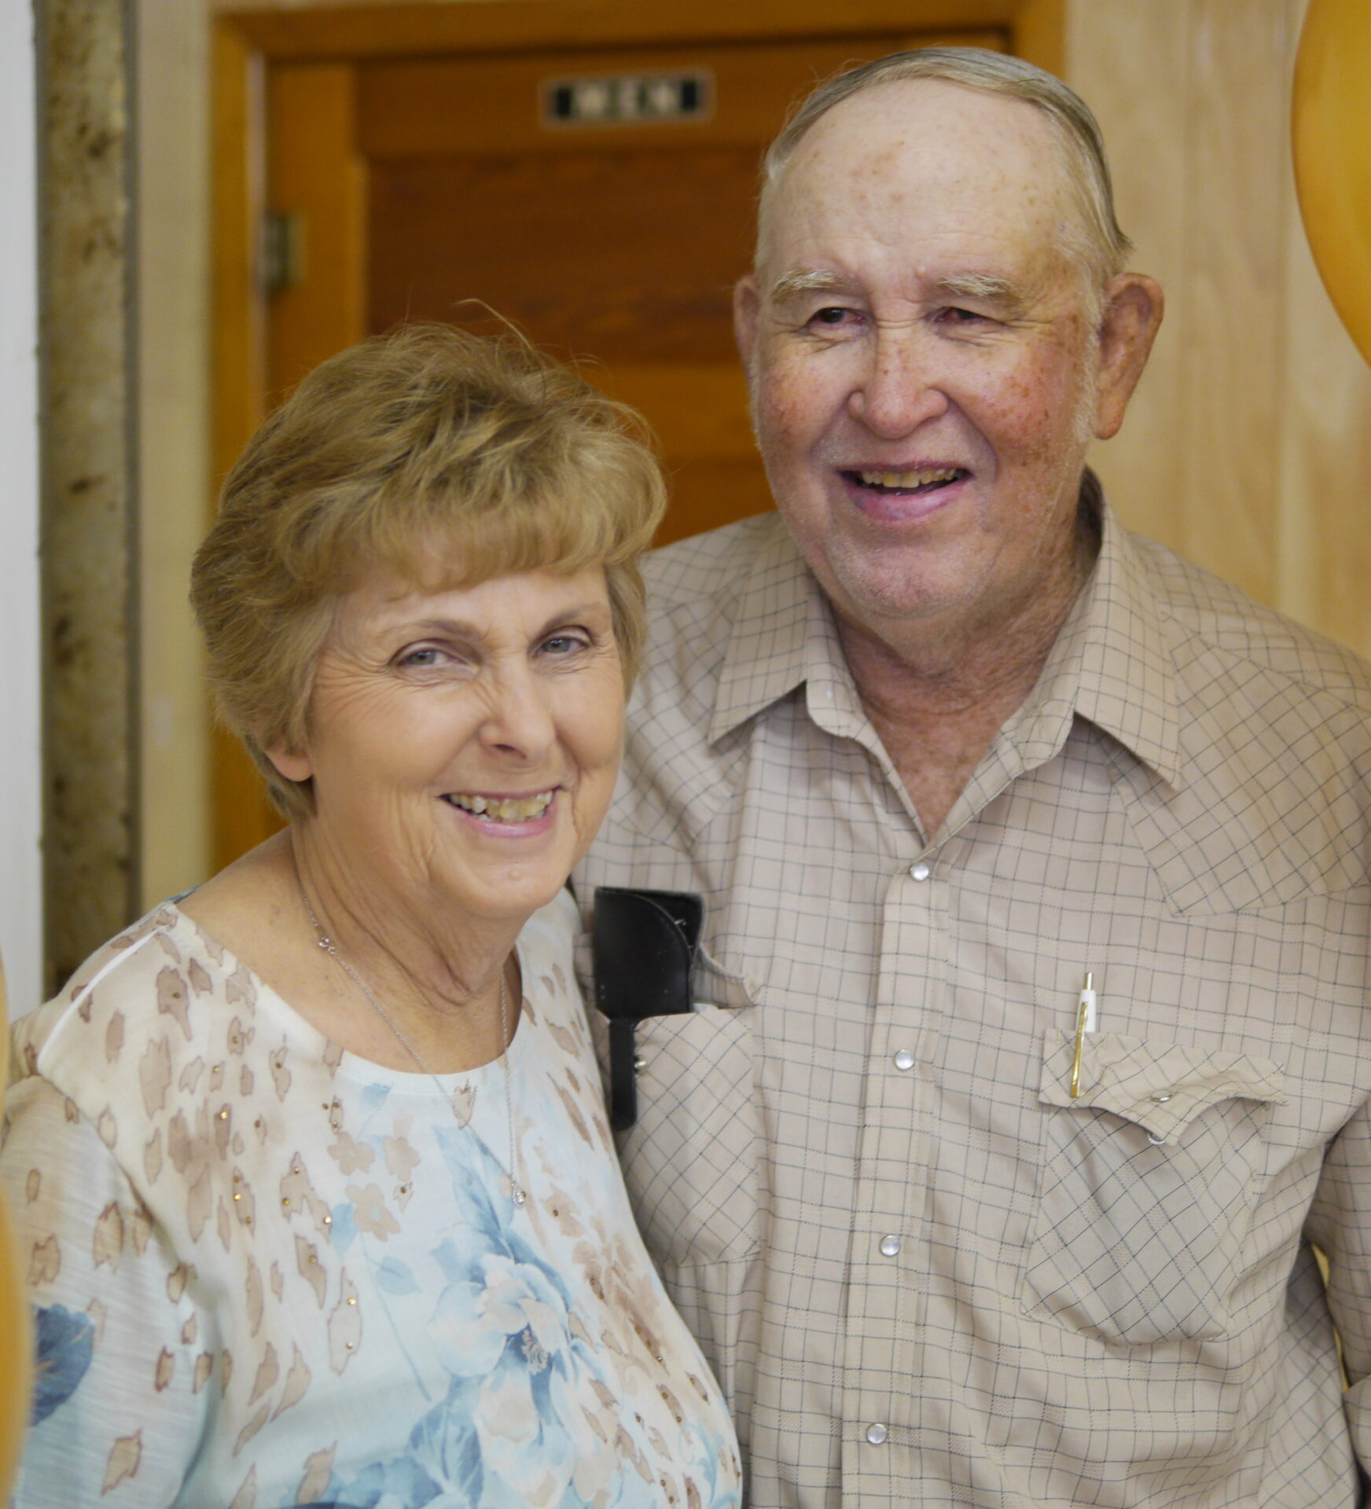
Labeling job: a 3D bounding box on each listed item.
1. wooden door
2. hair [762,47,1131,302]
[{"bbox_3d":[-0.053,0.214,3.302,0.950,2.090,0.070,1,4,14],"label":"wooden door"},{"bbox_3d":[0.125,-0.278,1.400,0.168,0.135,0.195,1,8,16],"label":"hair"}]

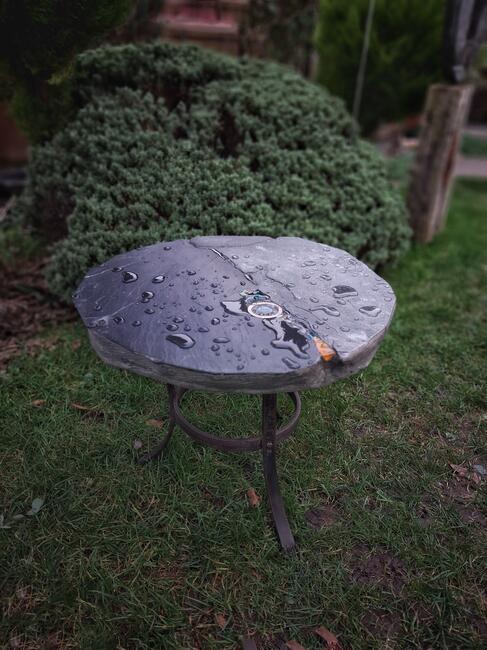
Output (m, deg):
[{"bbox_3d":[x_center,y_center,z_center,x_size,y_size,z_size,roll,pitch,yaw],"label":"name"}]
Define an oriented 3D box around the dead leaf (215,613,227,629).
[{"bbox_3d":[-0.045,0.568,0.985,0.018,0.009,0.030,-15,32,-26],"label":"dead leaf"}]

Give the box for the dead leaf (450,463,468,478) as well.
[{"bbox_3d":[0.571,0.378,1.338,0.036,0.013,0.048,-17,33,-29],"label":"dead leaf"}]

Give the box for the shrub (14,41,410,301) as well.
[{"bbox_3d":[-0.160,-0.914,2.700,2.100,1.020,1.750,0,28,0],"label":"shrub"}]

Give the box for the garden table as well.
[{"bbox_3d":[-0.014,0.151,1.219,0.690,0.535,0.680,0,28,0],"label":"garden table"}]

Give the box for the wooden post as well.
[{"bbox_3d":[1.099,-0.917,2.904,0.178,0.830,0.178,22,35,35],"label":"wooden post"}]

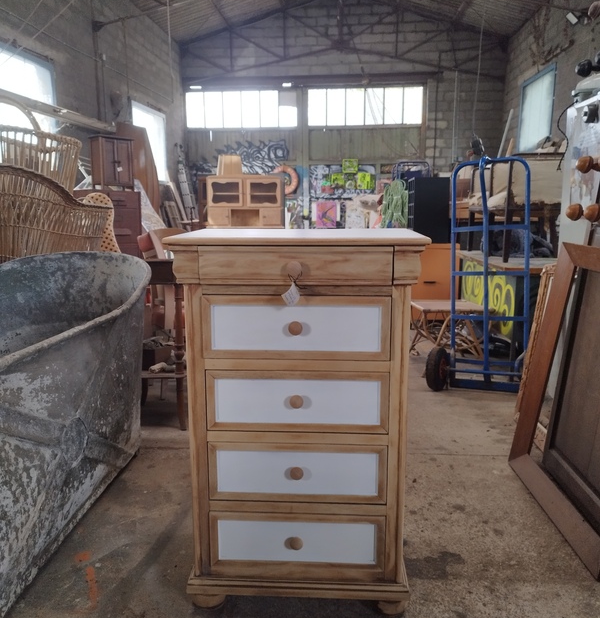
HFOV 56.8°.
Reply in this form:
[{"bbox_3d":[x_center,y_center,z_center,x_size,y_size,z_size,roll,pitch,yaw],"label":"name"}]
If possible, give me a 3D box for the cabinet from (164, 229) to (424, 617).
[{"bbox_3d":[0.001,0.307,1.621,0.644,1.049,0.405,1,12,3],"label":"cabinet"}]

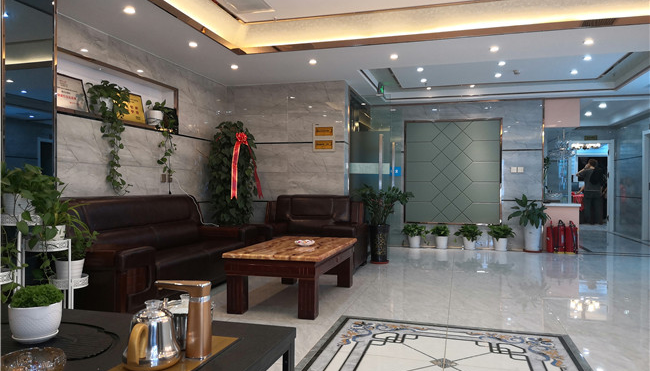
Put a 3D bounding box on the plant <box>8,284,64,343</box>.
[{"bbox_3d":[-0.824,0.354,1.390,0.140,0.148,0.140,0,0,15],"label":"plant"}]

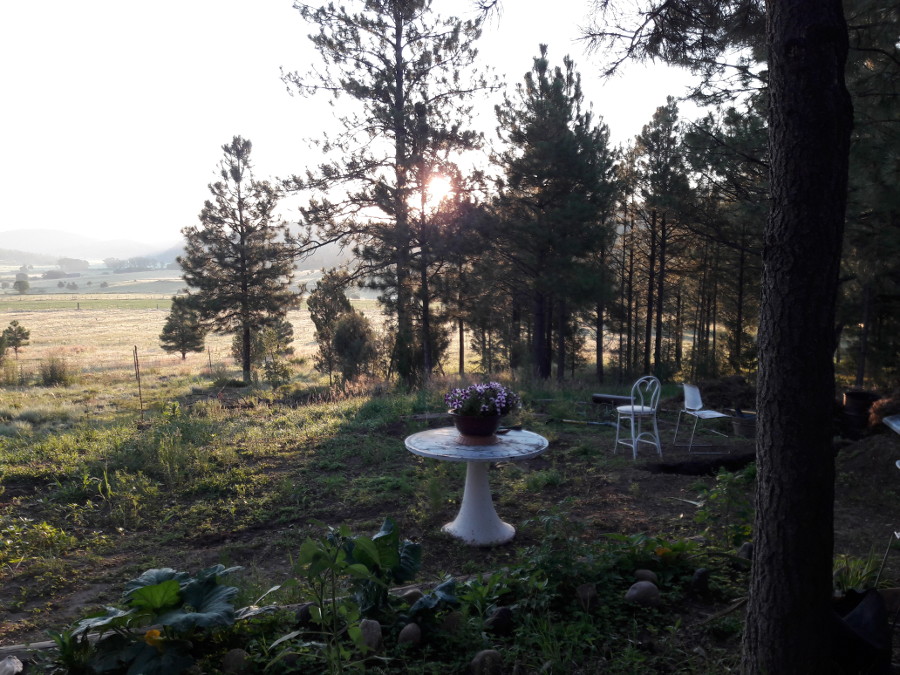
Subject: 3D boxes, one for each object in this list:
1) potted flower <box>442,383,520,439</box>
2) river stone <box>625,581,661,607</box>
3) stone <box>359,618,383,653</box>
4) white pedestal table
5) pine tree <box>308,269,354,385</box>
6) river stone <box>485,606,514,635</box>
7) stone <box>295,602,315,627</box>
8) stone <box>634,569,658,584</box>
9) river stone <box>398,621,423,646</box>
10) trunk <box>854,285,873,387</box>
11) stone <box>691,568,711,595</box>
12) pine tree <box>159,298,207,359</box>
[{"bbox_3d":[0.245,0.555,5.500,0.540,0.400,0.480,0,4,0],"label":"potted flower"},{"bbox_3d":[1.141,1.518,4.314,0.213,0.147,0.171,0,5,0],"label":"river stone"},{"bbox_3d":[-0.411,1.541,3.765,0.130,0.191,0.104,0,5,0],"label":"stone"},{"bbox_3d":[0.210,1.179,5.740,1.125,0.730,1.125,0,5,0],"label":"white pedestal table"},{"bbox_3d":[-2.849,-0.229,17.384,1.106,2.824,1.106,0,5,0],"label":"pine tree"},{"bbox_3d":[0.263,1.501,3.862,0.151,0.134,0.135,0,4,0],"label":"river stone"},{"bbox_3d":[-0.794,1.512,3.974,0.104,0.118,0.105,0,4,0],"label":"stone"},{"bbox_3d":[1.223,1.509,4.529,0.155,0.130,0.132,0,5,0],"label":"stone"},{"bbox_3d":[-0.203,1.523,3.746,0.117,0.121,0.113,0,4,0],"label":"river stone"},{"bbox_3d":[8.804,-0.064,15.500,0.190,2.200,0.190,4,4,0],"label":"trunk"},{"bbox_3d":[1.526,1.492,4.434,0.128,0.179,0.115,0,5,0],"label":"stone"},{"bbox_3d":[-16.902,-0.569,46.000,2.950,4.050,2.900,0,4,0],"label":"pine tree"}]

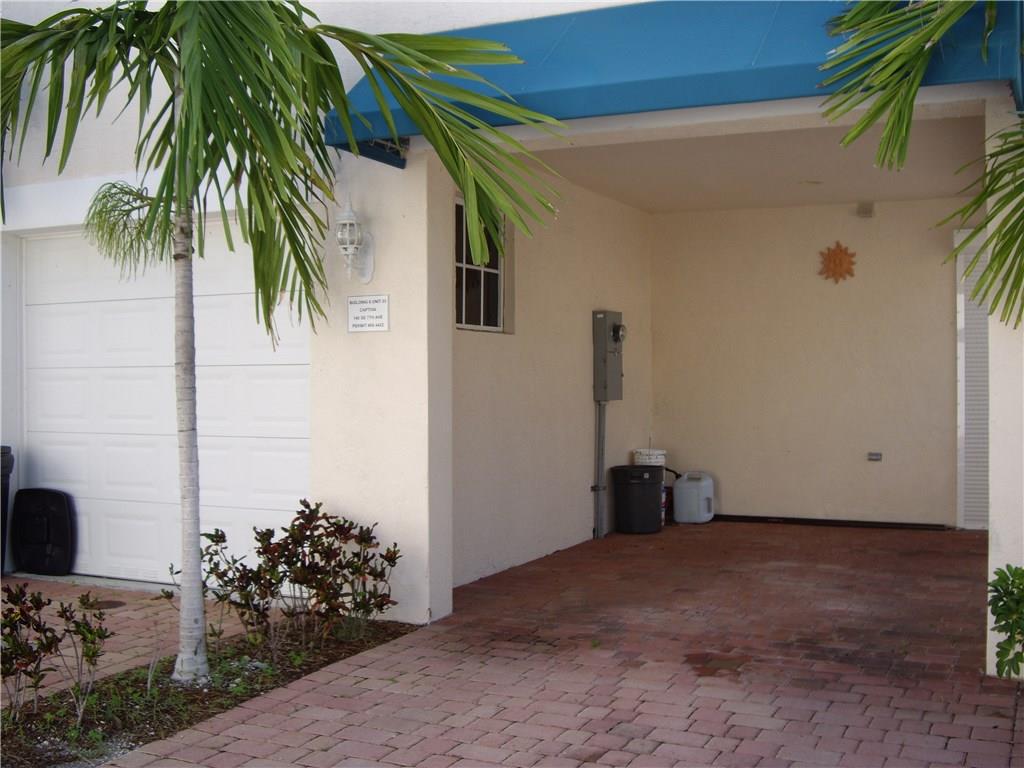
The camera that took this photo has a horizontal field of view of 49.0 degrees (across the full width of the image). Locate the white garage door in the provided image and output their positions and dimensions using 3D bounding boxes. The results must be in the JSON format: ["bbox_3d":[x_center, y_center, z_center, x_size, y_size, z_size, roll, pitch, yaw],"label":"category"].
[{"bbox_3d":[-2.345,0.128,7.548,2.700,2.430,0.070,0,0,25],"label":"white garage door"}]

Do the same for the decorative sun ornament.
[{"bbox_3d":[2.964,-1.099,10.217,0.345,0.385,0.040,0,0,25],"label":"decorative sun ornament"}]

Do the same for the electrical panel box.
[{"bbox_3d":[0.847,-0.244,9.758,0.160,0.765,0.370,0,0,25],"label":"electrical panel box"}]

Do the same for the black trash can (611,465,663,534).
[{"bbox_3d":[1.109,1.024,10.015,0.475,0.580,0.475,0,0,0],"label":"black trash can"}]

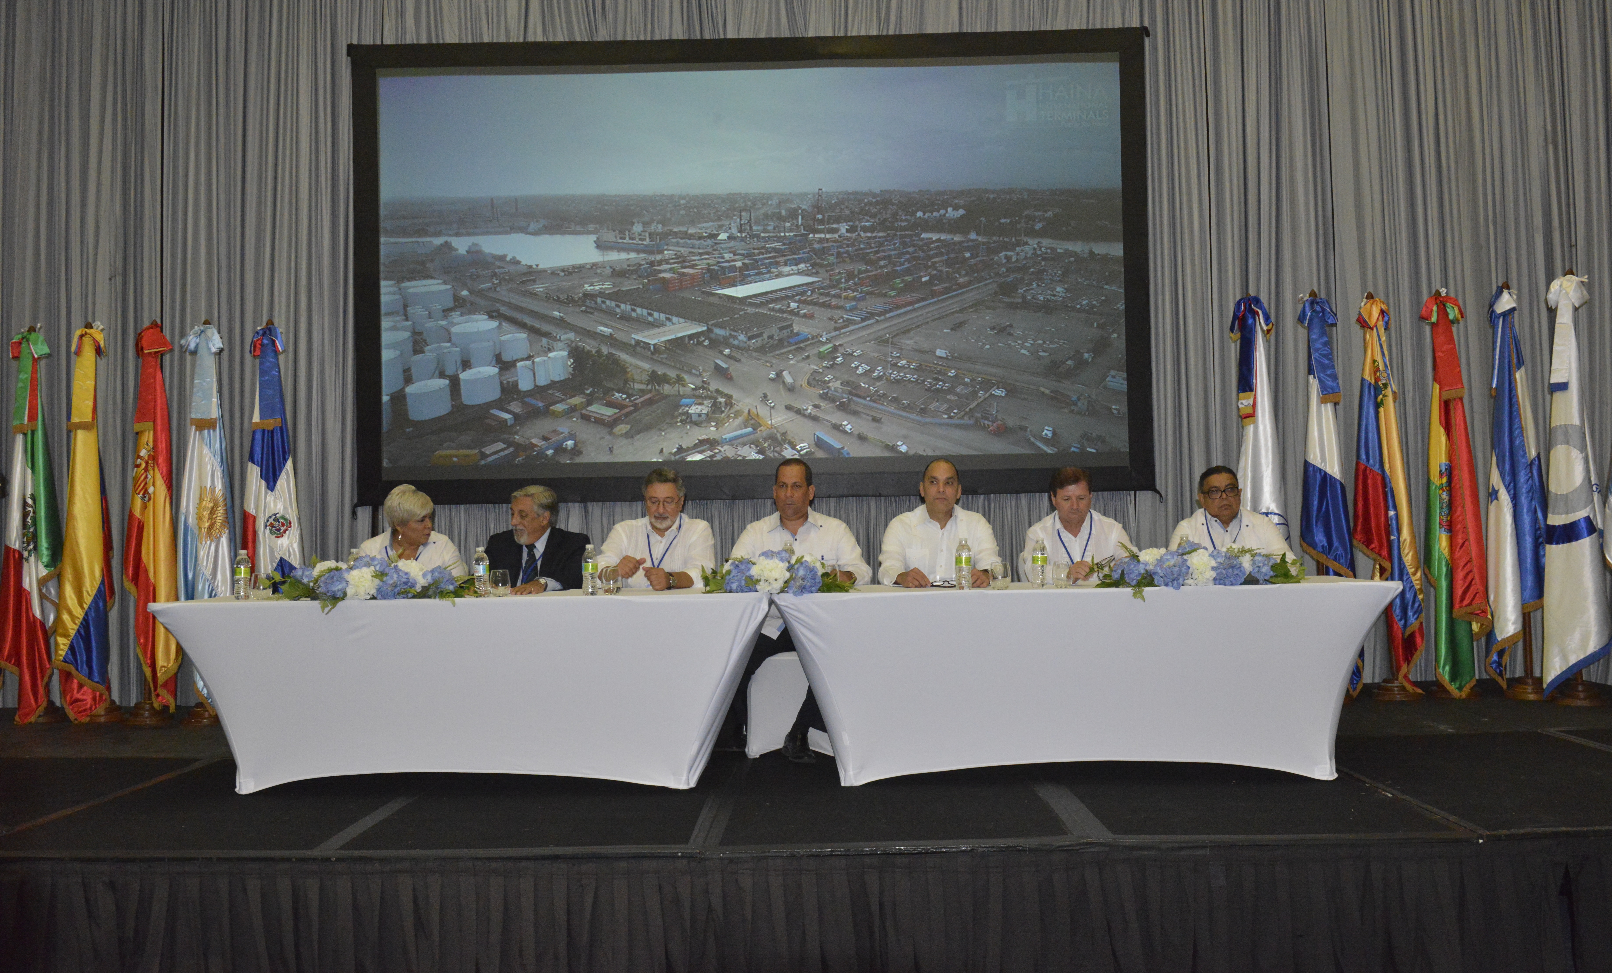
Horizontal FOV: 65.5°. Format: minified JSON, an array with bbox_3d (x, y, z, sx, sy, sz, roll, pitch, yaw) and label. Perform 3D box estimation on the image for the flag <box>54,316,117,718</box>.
[{"bbox_3d":[-4.066,0.185,7.071,0.358,2.221,0.280,-1,-2,1],"label":"flag"}]

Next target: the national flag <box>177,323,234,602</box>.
[{"bbox_3d":[-3.332,0.164,6.958,0.324,2.162,0.270,-1,-2,1],"label":"national flag"}]

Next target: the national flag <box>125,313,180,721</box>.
[{"bbox_3d":[-3.708,0.162,7.115,0.320,2.201,0.300,-1,-2,1],"label":"national flag"}]

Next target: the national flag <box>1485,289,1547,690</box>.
[{"bbox_3d":[3.850,-0.024,6.827,0.332,2.163,0.280,-1,-2,1],"label":"national flag"}]

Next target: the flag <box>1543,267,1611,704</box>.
[{"bbox_3d":[4.063,-0.038,6.633,0.368,2.207,0.300,-1,-2,1],"label":"flag"}]

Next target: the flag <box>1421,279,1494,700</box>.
[{"bbox_3d":[3.629,0.032,7.004,0.380,2.265,0.300,-1,-2,1],"label":"flag"}]

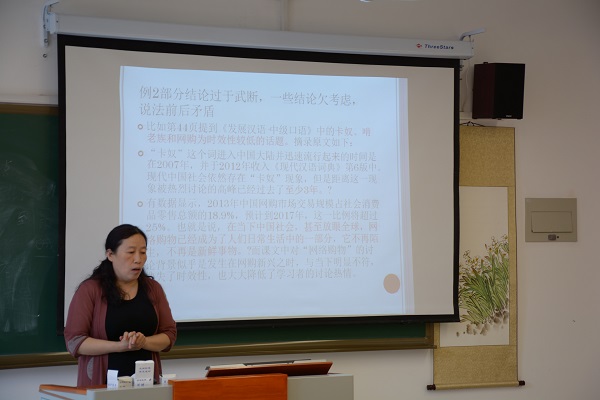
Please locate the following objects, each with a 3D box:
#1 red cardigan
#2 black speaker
[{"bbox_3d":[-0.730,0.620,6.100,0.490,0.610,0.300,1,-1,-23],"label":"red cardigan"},{"bbox_3d":[1.072,-0.581,8.080,0.182,0.291,0.237,0,3,-19],"label":"black speaker"}]

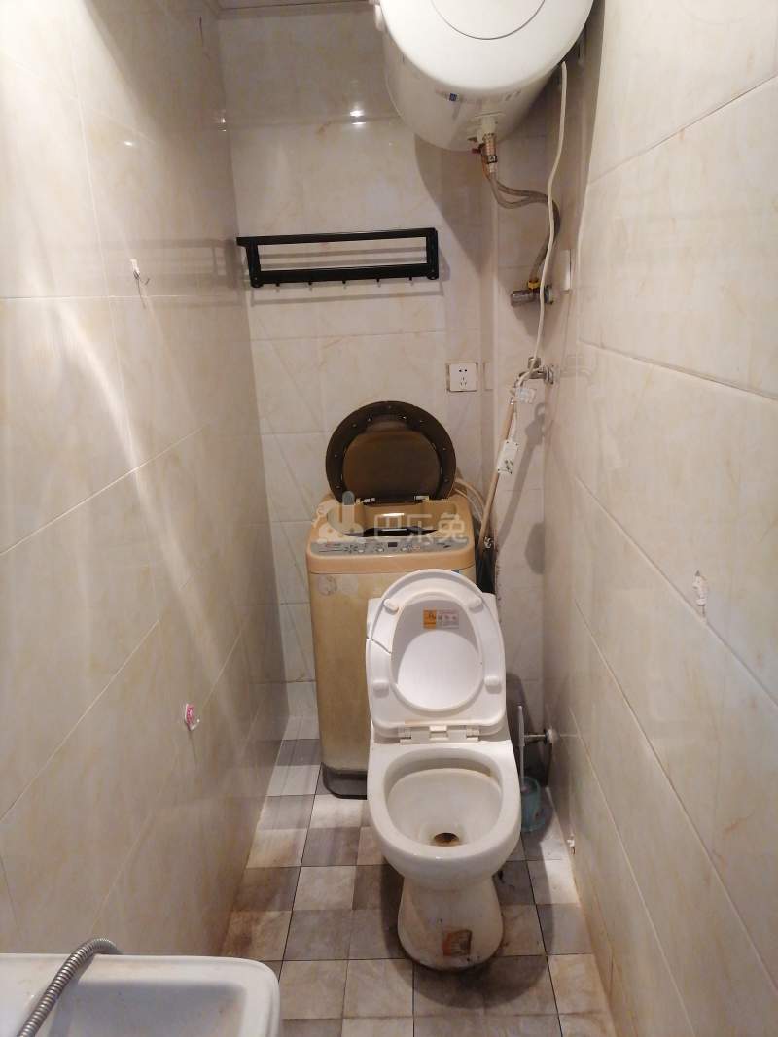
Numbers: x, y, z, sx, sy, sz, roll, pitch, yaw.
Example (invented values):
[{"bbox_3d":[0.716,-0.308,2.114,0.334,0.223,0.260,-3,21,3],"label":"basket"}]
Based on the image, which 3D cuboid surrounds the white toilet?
[{"bbox_3d":[0.125,0.552,1.861,0.355,0.800,0.665,-3,17,2],"label":"white toilet"}]

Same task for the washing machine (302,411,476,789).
[{"bbox_3d":[0.019,0.233,2.374,0.478,1.125,0.470,-3,17,3],"label":"washing machine"}]

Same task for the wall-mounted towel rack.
[{"bbox_3d":[-0.136,-0.742,2.234,0.555,0.138,0.200,-3,17,2],"label":"wall-mounted towel rack"}]

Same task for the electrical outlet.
[{"bbox_3d":[0.232,-0.437,2.414,0.086,0.086,0.012,-3,17,2],"label":"electrical outlet"}]

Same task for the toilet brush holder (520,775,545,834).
[{"bbox_3d":[0.380,0.796,2.178,0.106,0.122,0.106,-3,17,2],"label":"toilet brush holder"}]

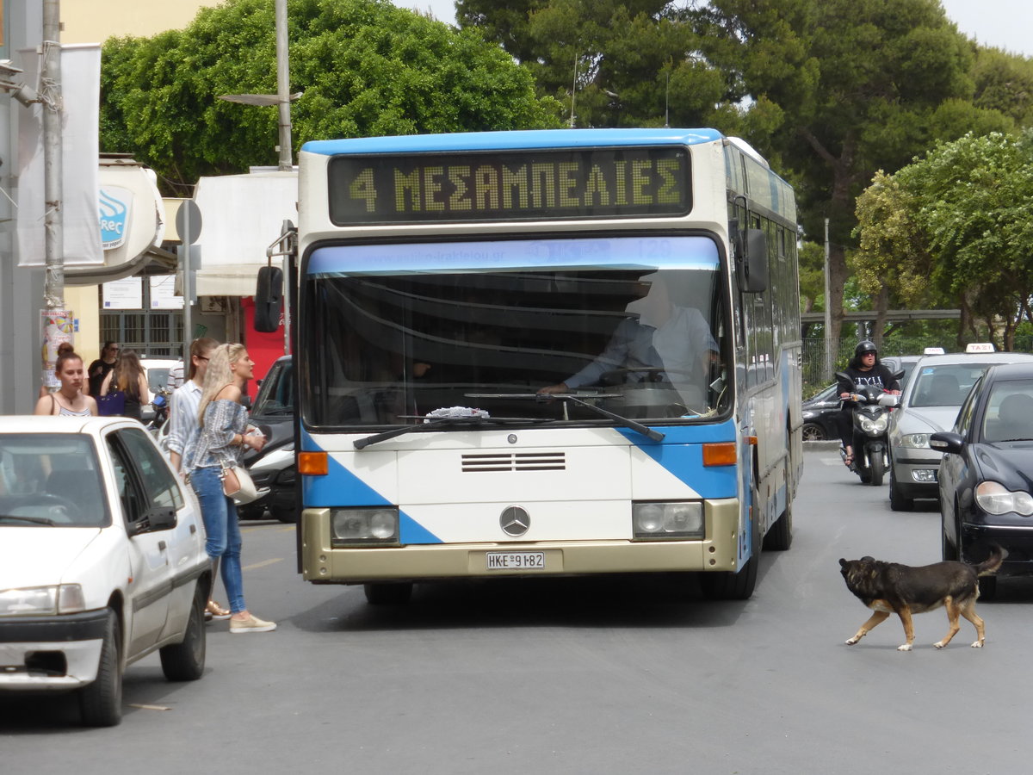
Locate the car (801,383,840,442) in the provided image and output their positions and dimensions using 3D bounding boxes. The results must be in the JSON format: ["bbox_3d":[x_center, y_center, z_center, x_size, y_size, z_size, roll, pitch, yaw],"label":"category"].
[{"bbox_3d":[6.900,0.480,82.800,4.400,1.470,1.770,-2,0,-6],"label":"car"}]

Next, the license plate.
[{"bbox_3d":[-0.005,0.978,24.361,0.325,0.100,0.015,-2,0,6],"label":"license plate"}]

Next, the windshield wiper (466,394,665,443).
[{"bbox_3d":[0.269,0.172,24.346,1.115,0.305,0.120,-2,0,6],"label":"windshield wiper"}]

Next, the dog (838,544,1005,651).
[{"bbox_3d":[2.106,1.094,22.500,0.860,0.535,0.270,-2,0,2],"label":"dog"}]

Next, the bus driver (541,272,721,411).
[{"bbox_3d":[0.652,-0.045,25.300,1.020,1.280,0.850,-2,0,6],"label":"bus driver"}]

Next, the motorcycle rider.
[{"bbox_3d":[3.992,0.180,49.000,0.700,1.430,0.820,-2,0,-5],"label":"motorcycle rider"}]

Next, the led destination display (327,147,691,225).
[{"bbox_3d":[-0.039,-1.147,24.511,2.061,0.401,0.090,-2,0,6],"label":"led destination display"}]

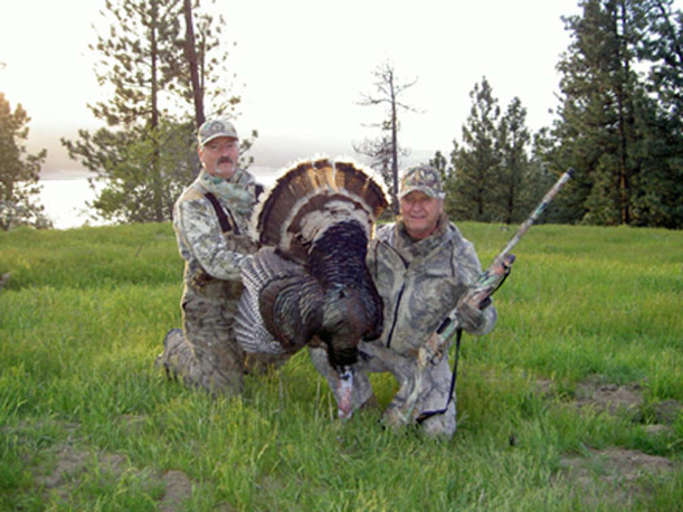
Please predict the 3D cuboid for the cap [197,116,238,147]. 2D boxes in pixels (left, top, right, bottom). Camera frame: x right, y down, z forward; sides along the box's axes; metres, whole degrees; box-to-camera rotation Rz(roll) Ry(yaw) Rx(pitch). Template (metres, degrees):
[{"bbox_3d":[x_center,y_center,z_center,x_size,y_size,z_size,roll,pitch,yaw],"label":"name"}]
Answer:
[{"bbox_3d":[-0.540,-0.542,3.380,0.175,0.130,0.250,-3,7,-24],"label":"cap"}]

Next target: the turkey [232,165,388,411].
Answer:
[{"bbox_3d":[-0.123,0.113,3.060,0.580,0.970,0.500,-1,7,-8],"label":"turkey"}]

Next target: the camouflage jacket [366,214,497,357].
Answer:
[{"bbox_3d":[0.352,0.117,3.150,0.540,0.570,0.400,2,7,15],"label":"camouflage jacket"}]

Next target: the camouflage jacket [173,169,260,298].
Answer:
[{"bbox_3d":[-0.502,-0.100,3.420,0.480,0.570,0.400,-5,8,-36],"label":"camouflage jacket"}]

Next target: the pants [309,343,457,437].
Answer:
[{"bbox_3d":[0.179,0.484,3.200,0.550,0.440,0.580,2,7,18],"label":"pants"}]

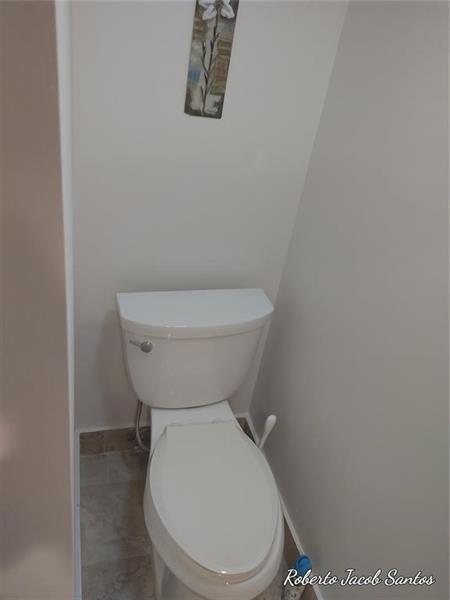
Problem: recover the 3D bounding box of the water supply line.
[{"bbox_3d":[-0.293,0.451,1.616,0.060,0.285,0.060,-1,33,-18],"label":"water supply line"}]

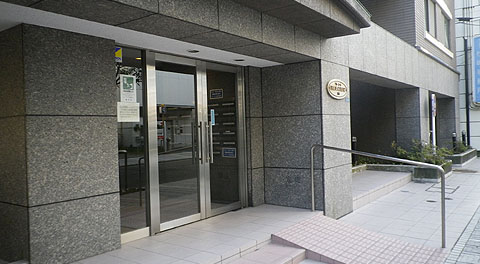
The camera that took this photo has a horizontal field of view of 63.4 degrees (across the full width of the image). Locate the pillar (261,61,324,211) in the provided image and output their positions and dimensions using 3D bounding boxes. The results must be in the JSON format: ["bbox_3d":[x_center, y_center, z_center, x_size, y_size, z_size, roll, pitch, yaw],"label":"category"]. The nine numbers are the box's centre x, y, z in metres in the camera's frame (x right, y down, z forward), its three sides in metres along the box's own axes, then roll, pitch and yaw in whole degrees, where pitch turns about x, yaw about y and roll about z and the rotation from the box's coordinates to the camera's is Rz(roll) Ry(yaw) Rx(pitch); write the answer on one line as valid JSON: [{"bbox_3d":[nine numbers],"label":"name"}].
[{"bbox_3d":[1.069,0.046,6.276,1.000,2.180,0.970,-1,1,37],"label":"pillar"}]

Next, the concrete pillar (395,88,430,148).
[{"bbox_3d":[4.996,-0.086,11.224,0.630,2.240,1.200,-1,1,37],"label":"concrete pillar"}]

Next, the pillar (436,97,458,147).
[{"bbox_3d":[8.746,-0.276,16.288,0.680,2.220,1.170,-1,1,37],"label":"pillar"}]

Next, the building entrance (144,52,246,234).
[{"bbox_3d":[-0.519,0.108,5.285,0.120,2.165,1.900,-1,1,37],"label":"building entrance"}]

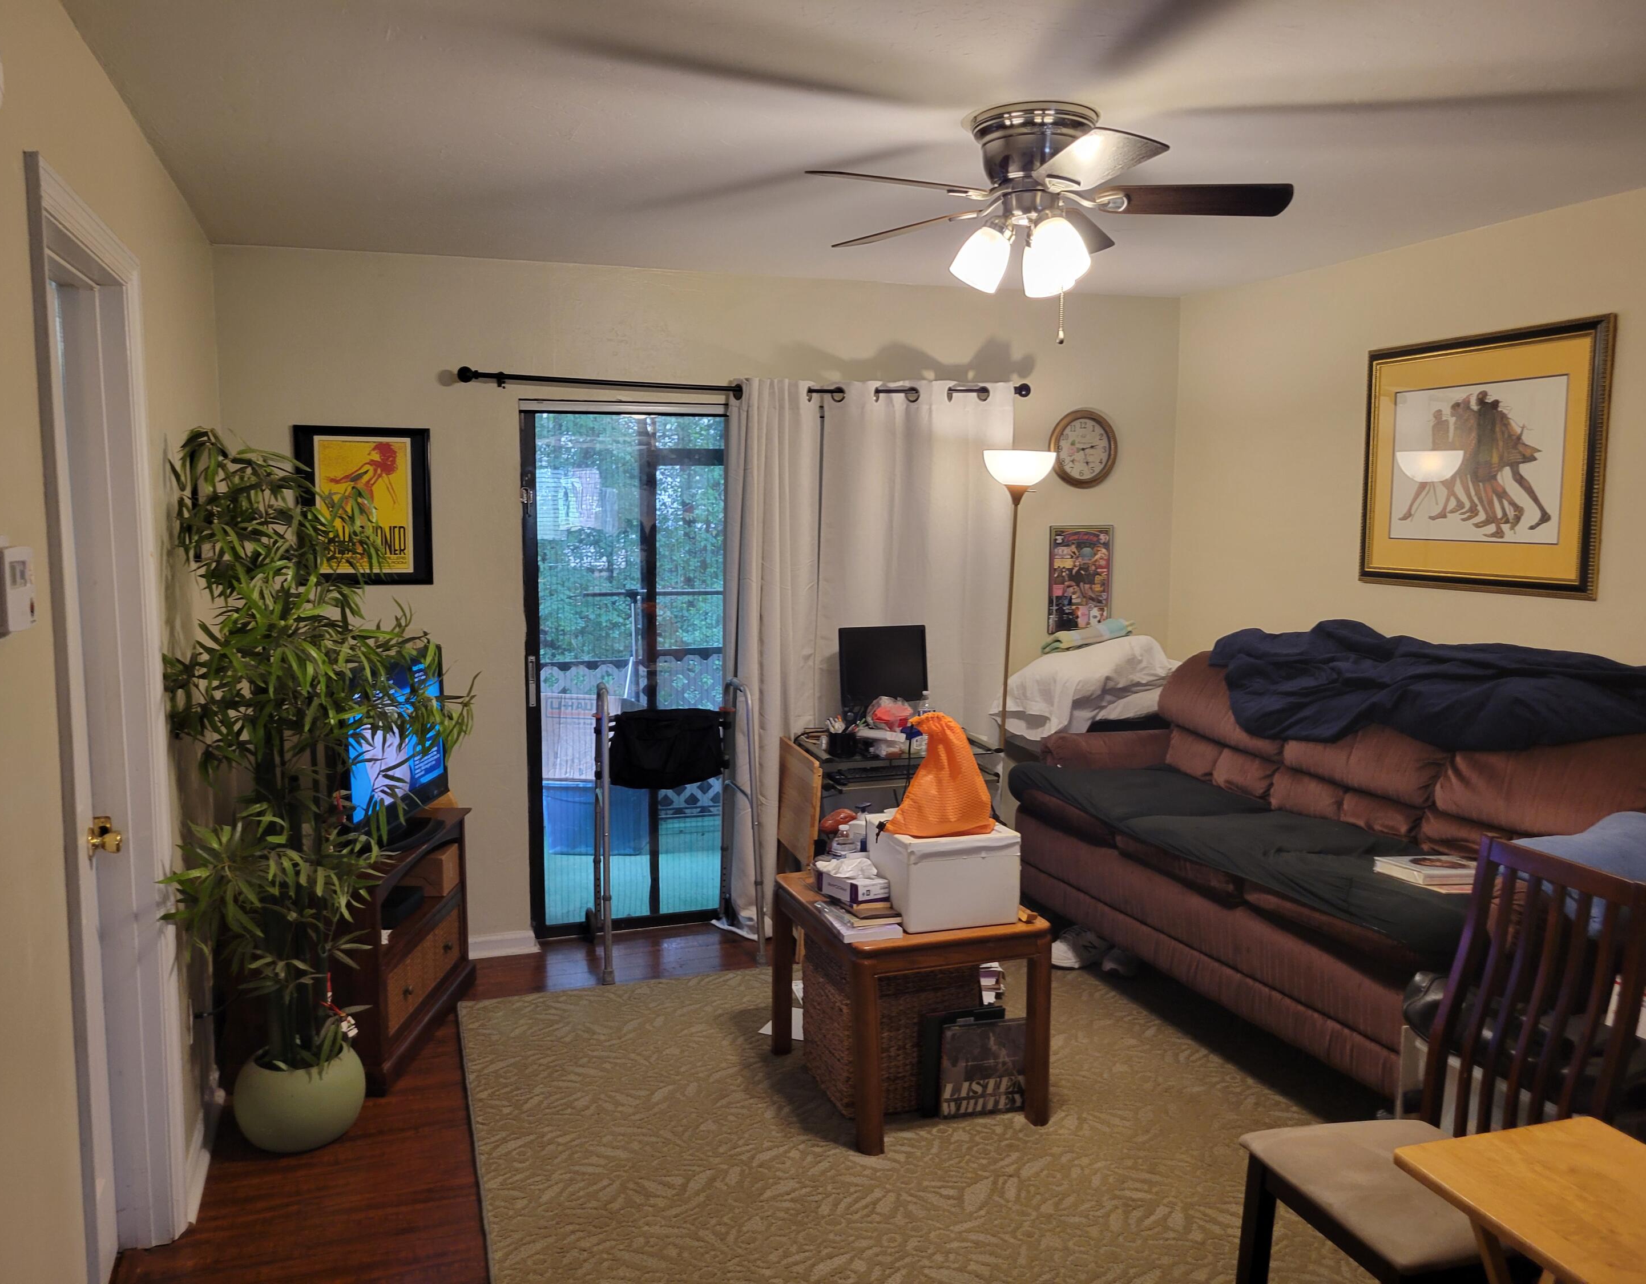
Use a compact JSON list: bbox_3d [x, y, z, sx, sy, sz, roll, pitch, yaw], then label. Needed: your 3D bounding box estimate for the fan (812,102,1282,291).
[{"bbox_3d":[0.458,-0.948,2.814,1.100,0.371,1.100,-2,6,-19],"label":"fan"}]

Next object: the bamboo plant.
[{"bbox_3d":[-1.229,0.259,3.238,0.680,1.588,0.680,-2,6,-19],"label":"bamboo plant"}]

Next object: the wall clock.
[{"bbox_3d":[1.048,-0.776,5.153,0.305,0.308,0.045,-2,7,-19],"label":"wall clock"}]

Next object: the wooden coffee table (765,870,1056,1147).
[{"bbox_3d":[0.225,0.979,3.564,0.550,0.545,0.654,-2,6,-19],"label":"wooden coffee table"}]

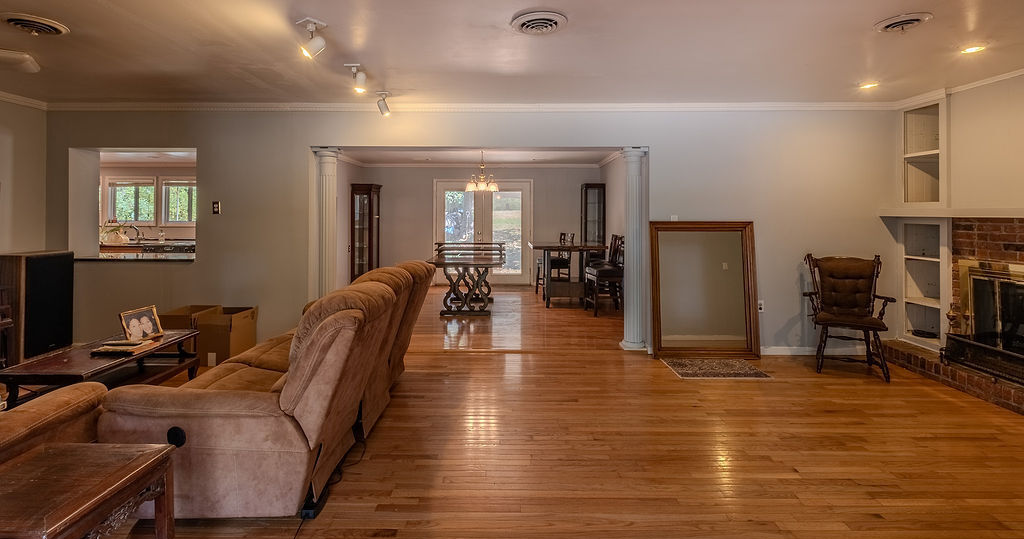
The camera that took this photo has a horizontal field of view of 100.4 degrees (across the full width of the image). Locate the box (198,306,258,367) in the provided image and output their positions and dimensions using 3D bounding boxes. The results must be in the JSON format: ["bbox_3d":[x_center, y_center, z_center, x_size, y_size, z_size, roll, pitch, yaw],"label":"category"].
[{"bbox_3d":[-2.650,0.610,3.955,0.350,0.470,0.300,0,4,0],"label":"box"}]

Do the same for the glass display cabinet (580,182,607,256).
[{"bbox_3d":[1.570,-0.636,8.220,0.390,1.980,0.460,0,3,0],"label":"glass display cabinet"}]

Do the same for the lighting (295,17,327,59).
[{"bbox_3d":[-1.147,-1.321,2.430,0.170,0.200,0.155,-1,3,-21],"label":"lighting"}]

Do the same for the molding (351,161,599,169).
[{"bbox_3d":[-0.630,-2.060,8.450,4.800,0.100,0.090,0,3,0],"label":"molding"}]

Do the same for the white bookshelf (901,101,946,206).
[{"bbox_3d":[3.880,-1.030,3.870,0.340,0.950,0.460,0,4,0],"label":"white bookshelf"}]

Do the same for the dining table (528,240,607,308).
[{"bbox_3d":[0.832,0.071,6.550,1.070,0.915,1.050,0,4,0],"label":"dining table"}]

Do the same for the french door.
[{"bbox_3d":[-0.574,-0.735,8.470,1.970,2.110,0.110,0,3,0],"label":"french door"}]

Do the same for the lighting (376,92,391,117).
[{"bbox_3d":[-1.144,-1.469,3.800,0.125,0.190,0.130,2,4,37],"label":"lighting"}]

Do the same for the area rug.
[{"bbox_3d":[1.785,0.865,3.780,0.760,0.012,0.500,0,6,0],"label":"area rug"}]

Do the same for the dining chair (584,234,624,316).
[{"bbox_3d":[1.345,0.075,5.930,0.530,1.060,0.450,-1,4,-10],"label":"dining chair"}]

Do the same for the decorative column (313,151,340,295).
[{"bbox_3d":[-1.840,-0.220,4.290,0.245,2.000,0.245,0,3,0],"label":"decorative column"}]

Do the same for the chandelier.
[{"bbox_3d":[-0.478,-1.560,6.800,0.540,0.650,0.540,0,4,0],"label":"chandelier"}]

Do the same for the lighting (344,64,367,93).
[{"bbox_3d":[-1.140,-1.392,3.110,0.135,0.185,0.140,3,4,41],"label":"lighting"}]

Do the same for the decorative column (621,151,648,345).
[{"bbox_3d":[1.235,-0.215,4.300,0.245,2.000,0.245,0,3,0],"label":"decorative column"}]

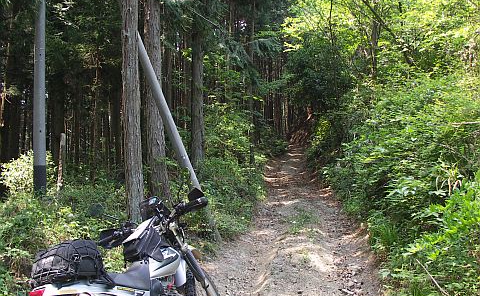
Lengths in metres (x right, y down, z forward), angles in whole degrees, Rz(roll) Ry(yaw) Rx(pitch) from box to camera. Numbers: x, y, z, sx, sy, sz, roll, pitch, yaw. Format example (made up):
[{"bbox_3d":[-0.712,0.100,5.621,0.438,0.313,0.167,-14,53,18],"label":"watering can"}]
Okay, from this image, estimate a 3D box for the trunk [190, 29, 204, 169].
[{"bbox_3d":[-1.060,-1.200,13.000,0.330,3.650,0.330,0,1,0],"label":"trunk"}]

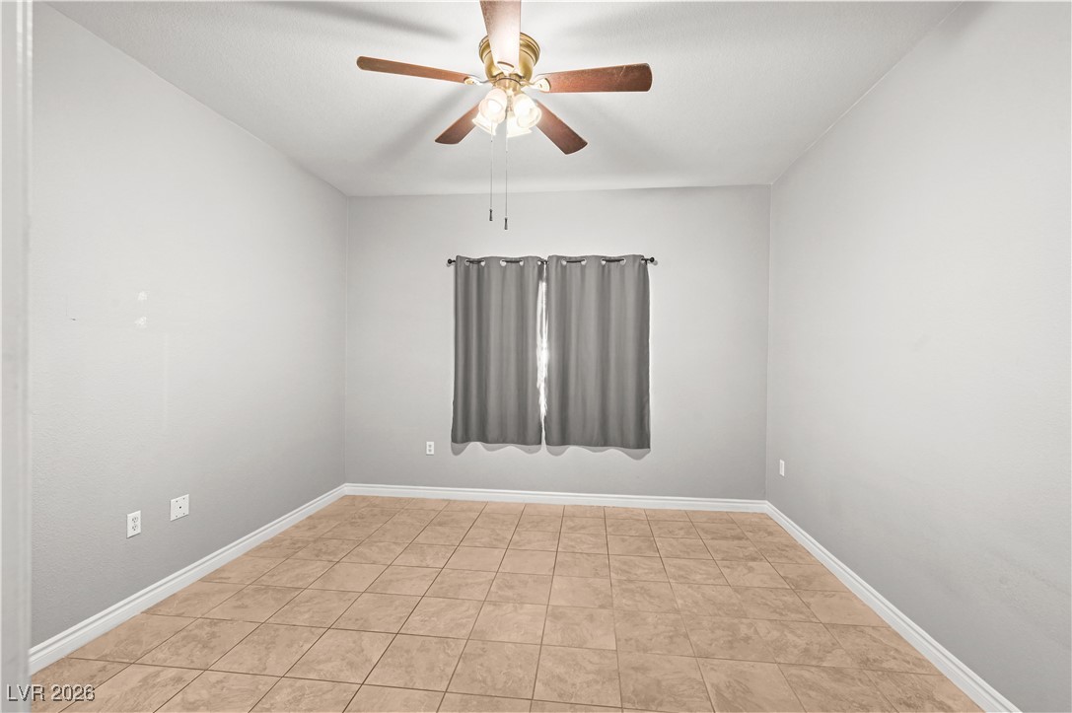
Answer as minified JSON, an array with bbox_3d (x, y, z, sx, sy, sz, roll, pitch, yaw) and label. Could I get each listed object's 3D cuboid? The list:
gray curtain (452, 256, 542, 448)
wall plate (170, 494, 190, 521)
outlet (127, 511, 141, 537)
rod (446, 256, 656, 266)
[{"bbox_3d":[-0.337,-0.049,4.144,0.789,1.635,0.100,0,0,6],"label":"gray curtain"},{"bbox_3d":[-1.944,0.828,2.608,0.010,0.115,0.116,0,0,6],"label":"wall plate"},{"bbox_3d":[-1.974,0.825,2.346,0.010,0.115,0.071,0,0,6],"label":"outlet"},{"bbox_3d":[0.111,-0.821,4.098,1.781,0.042,0.060,0,0,6],"label":"rod"}]

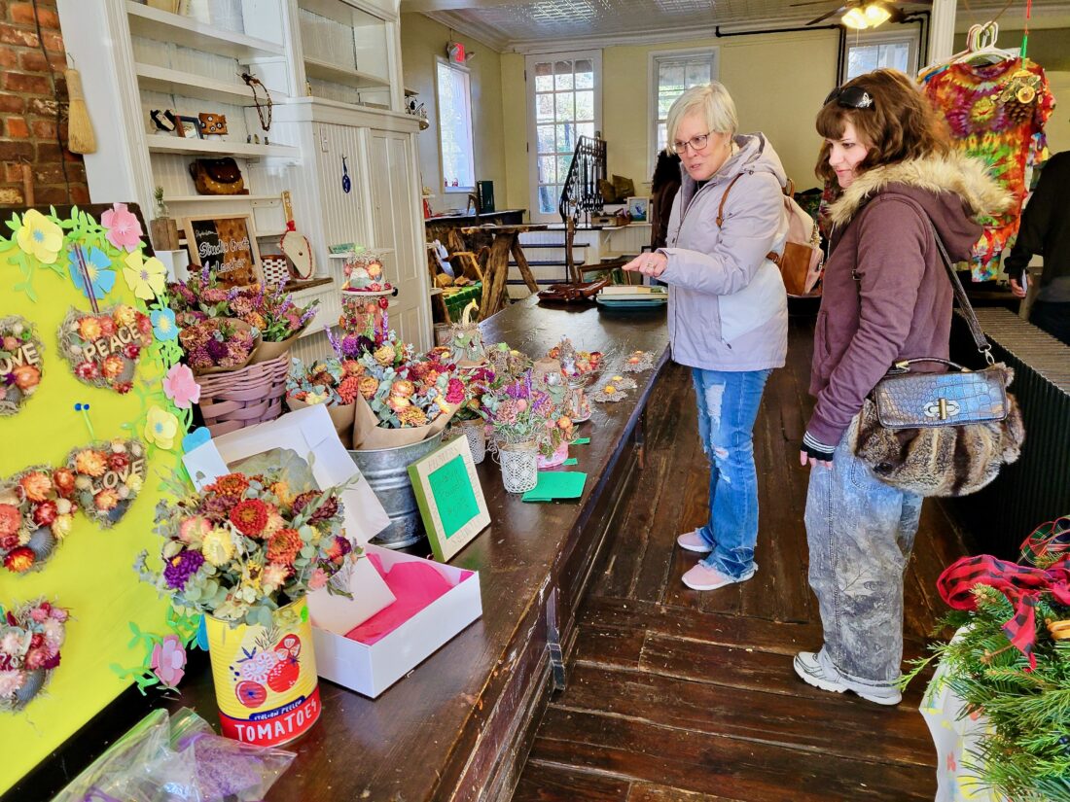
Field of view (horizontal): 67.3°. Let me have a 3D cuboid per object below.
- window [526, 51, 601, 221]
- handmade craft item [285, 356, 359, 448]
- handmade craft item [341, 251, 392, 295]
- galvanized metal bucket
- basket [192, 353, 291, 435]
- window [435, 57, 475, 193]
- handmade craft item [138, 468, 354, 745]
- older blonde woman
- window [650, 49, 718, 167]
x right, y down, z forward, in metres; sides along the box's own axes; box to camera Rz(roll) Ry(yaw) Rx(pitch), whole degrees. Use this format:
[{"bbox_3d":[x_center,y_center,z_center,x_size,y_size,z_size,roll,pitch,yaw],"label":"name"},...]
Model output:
[{"bbox_3d":[0.386,-3.292,10.106,0.942,2.016,0.100,2,16,15],"label":"window"},{"bbox_3d":[-0.530,0.030,2.069,0.240,0.310,0.230,-5,15,-10],"label":"handmade craft item"},{"bbox_3d":[-0.699,-0.527,3.327,0.205,0.170,0.205,-3,15,-5],"label":"handmade craft item"},{"bbox_3d":[-0.392,0.205,2.091,0.327,0.276,0.327,-5,15,-11],"label":"galvanized metal bucket"},{"bbox_3d":[-0.959,0.043,2.677,0.300,0.320,0.348,11,20,40],"label":"basket"},{"bbox_3d":[-0.828,-2.946,8.746,0.120,1.295,1.065,2,16,15],"label":"window"},{"bbox_3d":[-0.473,0.330,1.348,0.340,0.430,0.320,-9,17,-25],"label":"handmade craft item"},{"bbox_3d":[0.562,-0.204,2.687,0.470,1.615,0.500,-4,15,-8],"label":"older blonde woman"},{"bbox_3d":[1.771,-3.426,9.677,0.793,1.522,0.120,2,16,15],"label":"window"}]

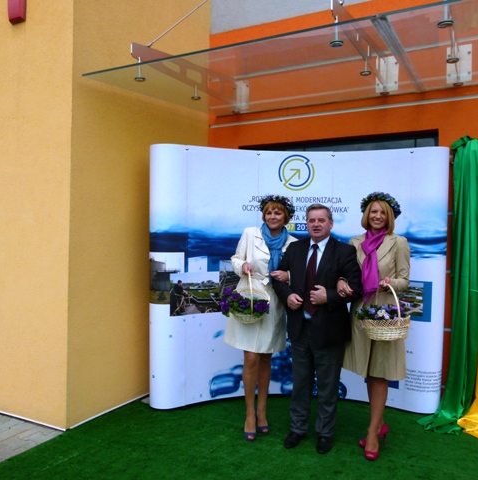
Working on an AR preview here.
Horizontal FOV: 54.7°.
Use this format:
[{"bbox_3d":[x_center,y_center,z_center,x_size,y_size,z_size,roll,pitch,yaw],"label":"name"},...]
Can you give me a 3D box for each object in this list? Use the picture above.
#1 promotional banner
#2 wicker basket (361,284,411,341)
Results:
[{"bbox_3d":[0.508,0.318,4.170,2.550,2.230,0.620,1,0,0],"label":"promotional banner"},{"bbox_3d":[0.953,0.462,2.960,0.310,0.345,0.260,1,0,-6],"label":"wicker basket"}]

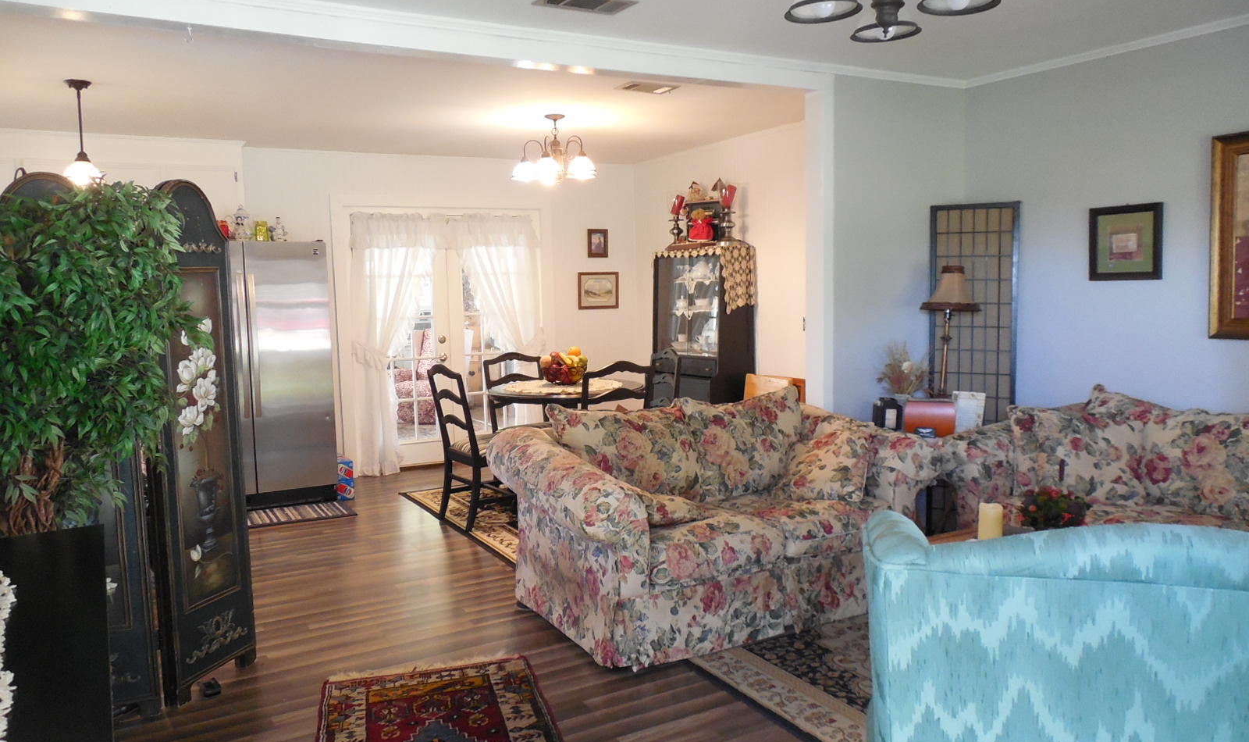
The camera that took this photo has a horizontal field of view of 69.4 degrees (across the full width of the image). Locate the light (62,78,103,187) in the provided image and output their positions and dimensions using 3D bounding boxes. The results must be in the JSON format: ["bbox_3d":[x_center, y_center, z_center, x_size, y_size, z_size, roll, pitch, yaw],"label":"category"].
[{"bbox_3d":[-2.571,-1.117,4.263,0.190,0.490,0.190,-5,7,-29],"label":"light"}]

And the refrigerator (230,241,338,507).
[{"bbox_3d":[-2.500,0.025,6.045,0.900,1.727,0.790,-4,6,-29],"label":"refrigerator"}]

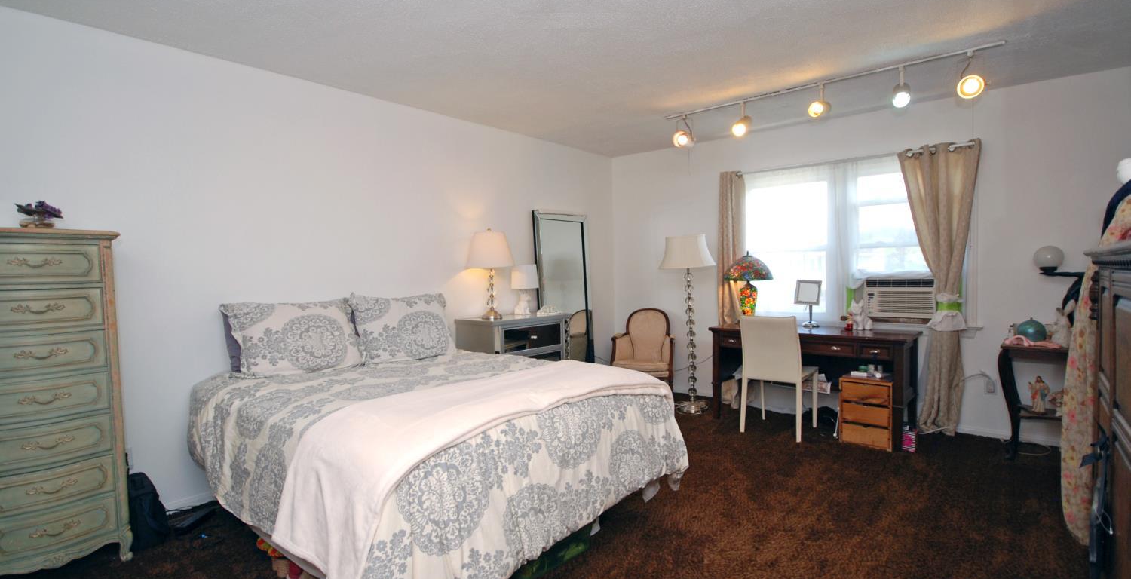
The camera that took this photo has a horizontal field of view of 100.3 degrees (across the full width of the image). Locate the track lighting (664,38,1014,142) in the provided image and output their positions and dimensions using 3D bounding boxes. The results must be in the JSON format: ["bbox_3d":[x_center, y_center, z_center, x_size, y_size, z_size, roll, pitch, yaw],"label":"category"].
[{"bbox_3d":[1.550,-1.209,3.097,1.960,0.250,0.190,0,4,37],"label":"track lighting"}]

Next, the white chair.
[{"bbox_3d":[1.597,0.626,3.554,0.440,0.895,0.477,1,4,40],"label":"white chair"}]

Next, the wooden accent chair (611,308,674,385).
[{"bbox_3d":[0.752,0.612,4.454,0.560,0.880,0.580,-1,3,17],"label":"wooden accent chair"}]

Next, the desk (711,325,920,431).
[{"bbox_3d":[1.885,0.681,3.687,1.347,0.750,0.540,1,4,41],"label":"desk"}]

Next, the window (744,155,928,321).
[{"bbox_3d":[2.198,-0.383,3.804,1.567,1.280,0.120,0,4,37],"label":"window"}]

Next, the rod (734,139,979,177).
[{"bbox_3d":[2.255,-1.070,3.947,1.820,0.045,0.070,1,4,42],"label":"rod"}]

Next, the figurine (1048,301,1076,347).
[{"bbox_3d":[3.100,0.210,2.920,0.135,0.290,0.120,-2,3,6],"label":"figurine"}]

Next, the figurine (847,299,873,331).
[{"bbox_3d":[2.231,0.187,3.554,0.150,0.230,0.120,-4,4,-33],"label":"figurine"}]

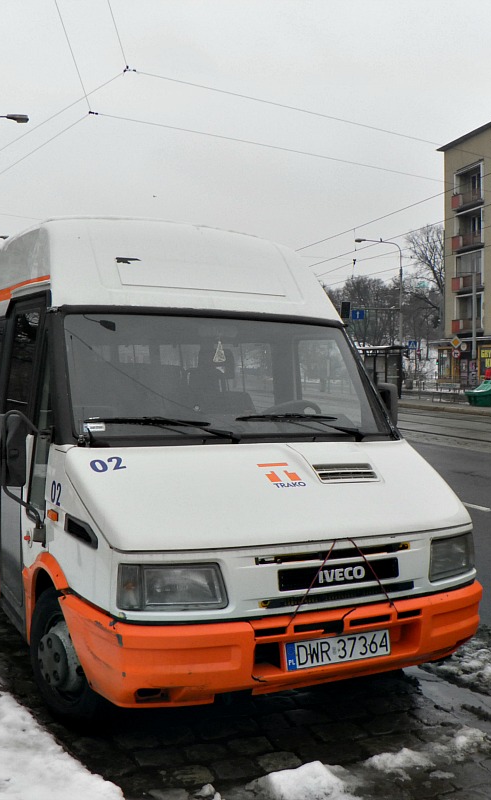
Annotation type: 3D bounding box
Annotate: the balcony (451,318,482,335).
[{"bbox_3d":[15.214,-4.900,53.568,1.100,0.900,3.983,-1,3,-16],"label":"balcony"}]

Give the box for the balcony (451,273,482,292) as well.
[{"bbox_3d":[15.306,-7.835,53.982,1.150,1.051,3.538,-2,3,-15],"label":"balcony"}]

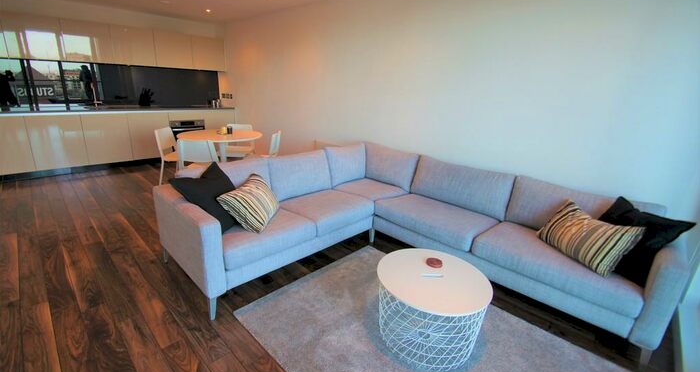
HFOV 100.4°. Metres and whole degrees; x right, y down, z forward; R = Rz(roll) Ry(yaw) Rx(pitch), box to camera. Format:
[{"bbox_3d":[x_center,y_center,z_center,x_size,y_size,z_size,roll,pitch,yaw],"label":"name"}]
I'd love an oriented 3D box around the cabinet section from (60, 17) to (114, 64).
[{"bbox_3d":[-3.916,-2.128,4.329,0.350,0.560,0.600,20,24,39],"label":"cabinet section"}]

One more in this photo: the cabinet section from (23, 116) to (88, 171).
[{"bbox_3d":[-4.280,-0.685,4.262,0.580,0.733,0.600,20,24,39],"label":"cabinet section"}]

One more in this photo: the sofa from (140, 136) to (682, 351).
[{"bbox_3d":[0.406,0.388,2.209,2.970,0.790,2.490,19,24,39],"label":"sofa"}]

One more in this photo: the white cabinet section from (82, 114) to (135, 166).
[{"bbox_3d":[-3.897,-0.800,4.641,0.580,0.733,0.600,20,24,39],"label":"white cabinet section"}]

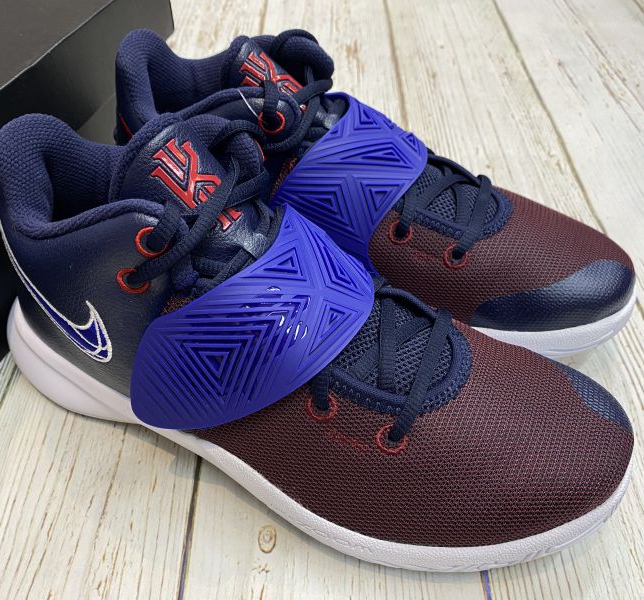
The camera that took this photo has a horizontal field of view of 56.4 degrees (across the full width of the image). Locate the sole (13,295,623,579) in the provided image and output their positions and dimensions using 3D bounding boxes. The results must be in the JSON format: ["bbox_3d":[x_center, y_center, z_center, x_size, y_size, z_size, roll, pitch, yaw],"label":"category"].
[{"bbox_3d":[-0.014,0.037,0.273,0.297,0.047,0.114,15,50,13],"label":"sole"}]

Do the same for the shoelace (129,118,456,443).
[{"bbox_3d":[-0.004,-0.007,0.223,0.118,0.095,0.078,15,50,13],"label":"shoelace"}]

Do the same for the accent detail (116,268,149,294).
[{"bbox_3d":[-0.065,-0.006,0.206,0.012,0.012,0.003,10,21,9],"label":"accent detail"}]

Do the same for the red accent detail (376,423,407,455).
[{"bbox_3d":[0.025,0.051,0.222,0.012,0.003,0.012,5,92,5],"label":"red accent detail"}]

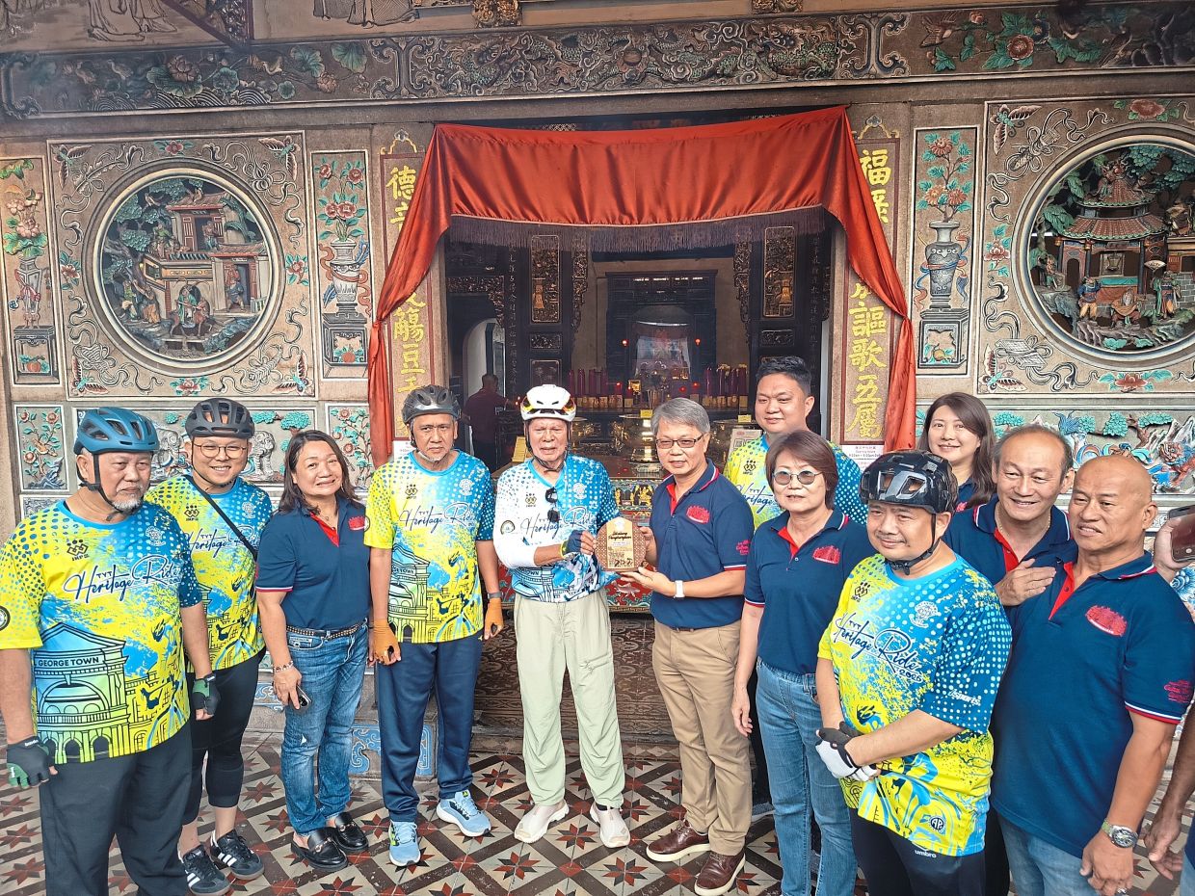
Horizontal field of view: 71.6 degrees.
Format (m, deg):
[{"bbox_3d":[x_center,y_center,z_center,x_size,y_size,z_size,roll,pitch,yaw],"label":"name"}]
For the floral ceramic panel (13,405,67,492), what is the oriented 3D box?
[{"bbox_3d":[-2.704,0.004,4.035,0.250,0.415,0.050,0,7,6],"label":"floral ceramic panel"}]

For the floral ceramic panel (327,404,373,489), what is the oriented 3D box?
[{"bbox_3d":[-1.150,-0.002,3.881,0.240,0.410,0.050,0,7,6],"label":"floral ceramic panel"}]

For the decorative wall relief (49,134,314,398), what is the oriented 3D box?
[{"bbox_3d":[-1.928,-0.824,3.852,1.255,1.210,0.120,0,7,6],"label":"decorative wall relief"}]

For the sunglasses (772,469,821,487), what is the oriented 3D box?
[{"bbox_3d":[0.589,0.089,2.395,0.145,0.046,0.135,3,8,28],"label":"sunglasses"}]

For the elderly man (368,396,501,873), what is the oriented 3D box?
[{"bbox_3d":[-0.613,0.632,3.150,0.510,1.730,0.380,-3,8,-20],"label":"elderly man"}]

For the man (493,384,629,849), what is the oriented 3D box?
[{"bbox_3d":[-0.129,0.626,3.163,0.520,1.730,0.420,-1,7,0],"label":"man"}]

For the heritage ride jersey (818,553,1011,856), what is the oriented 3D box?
[{"bbox_3d":[0.791,0.633,2.091,0.500,0.740,0.360,6,10,42],"label":"heritage ride jersey"}]

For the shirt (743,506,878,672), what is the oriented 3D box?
[{"bbox_3d":[0.658,0.423,2.522,0.450,0.500,0.280,3,8,25],"label":"shirt"}]

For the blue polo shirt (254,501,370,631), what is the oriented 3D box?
[{"bbox_3d":[-1.018,0.411,3.050,0.450,0.510,0.290,-6,9,-36],"label":"blue polo shirt"}]

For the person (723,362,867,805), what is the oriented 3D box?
[{"bbox_3d":[0.709,0.594,2.995,0.530,1.820,0.360,4,9,34],"label":"person"}]

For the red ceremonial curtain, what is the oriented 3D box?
[{"bbox_3d":[0.151,-0.665,3.577,2.360,1.500,0.200,0,7,6],"label":"red ceremonial curtain"}]

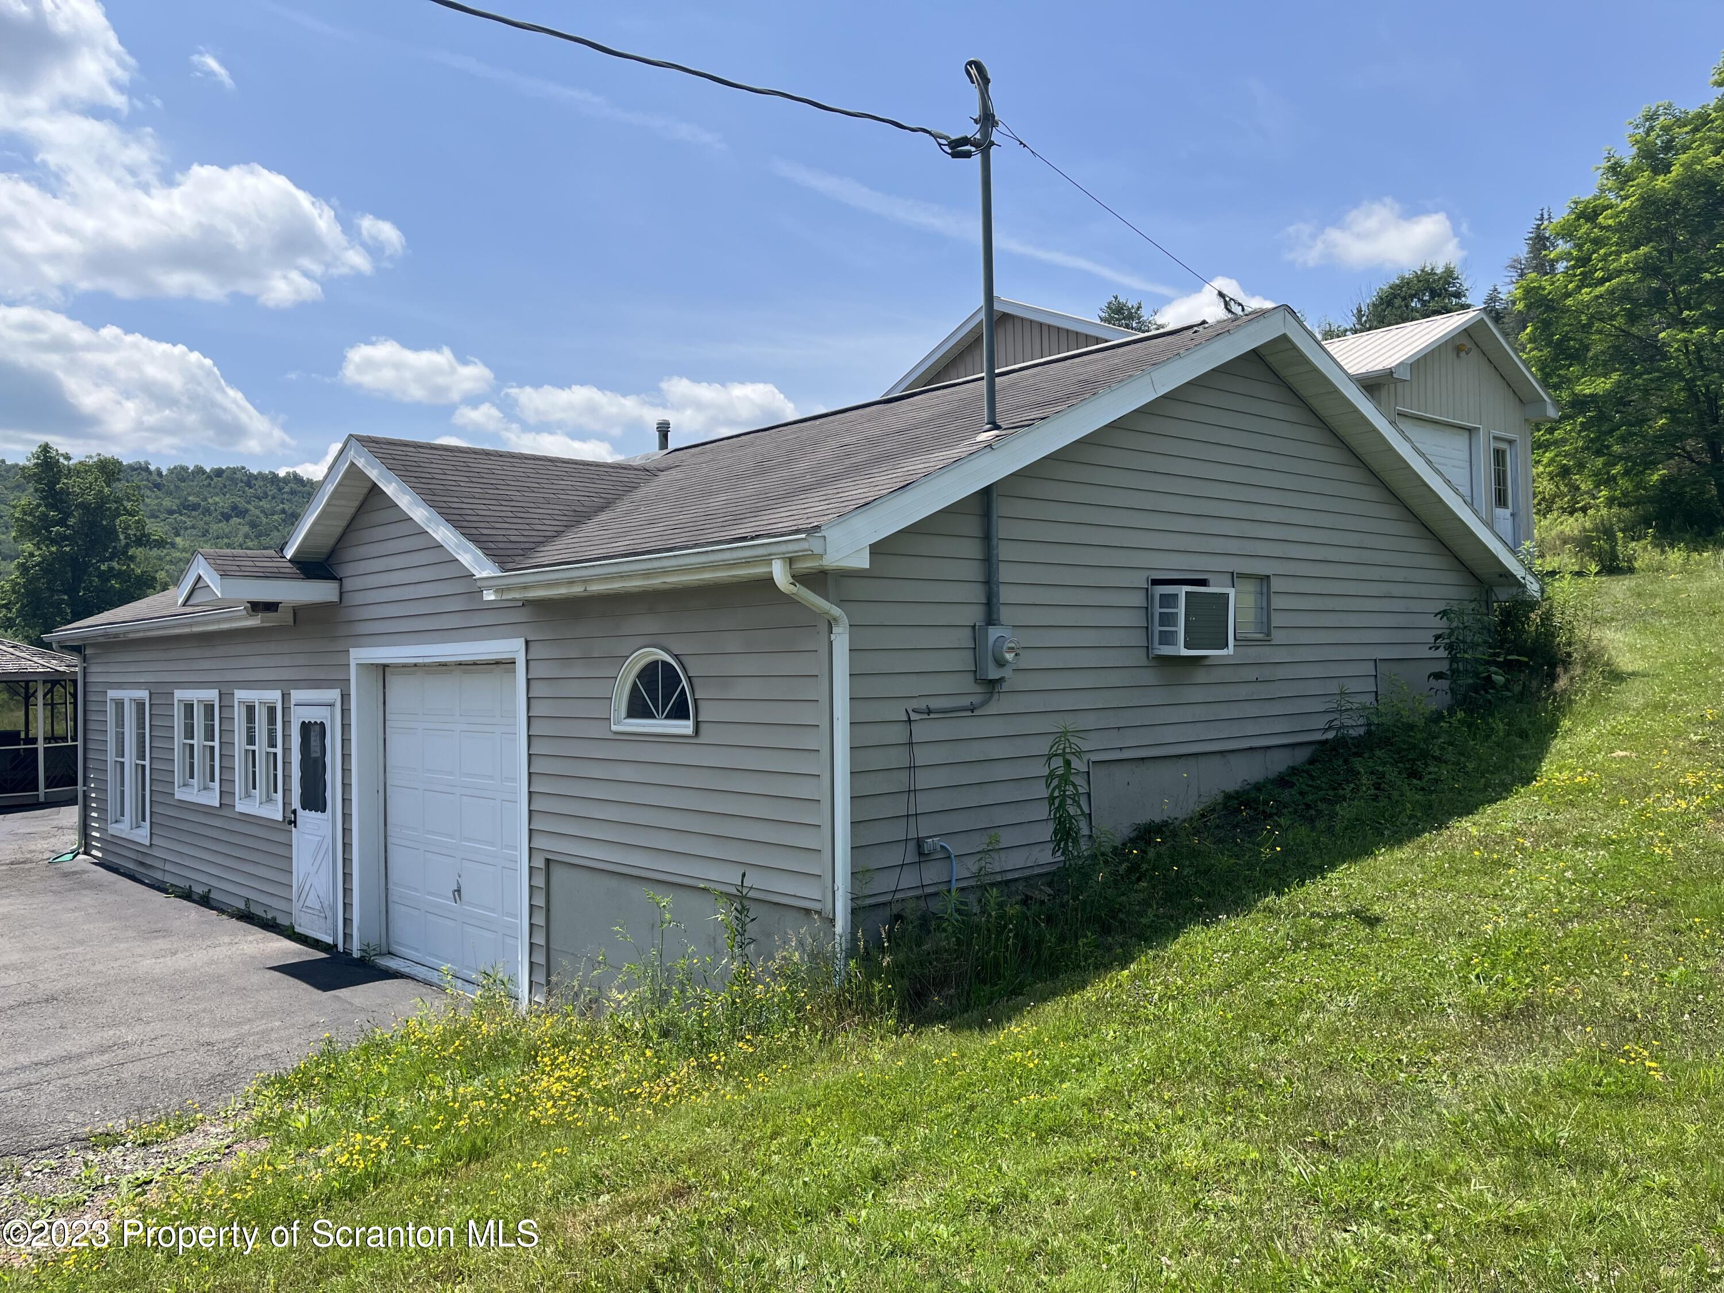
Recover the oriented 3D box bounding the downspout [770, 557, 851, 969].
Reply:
[{"bbox_3d":[-0.235,0.605,6.432,0.417,2.081,0.080,0,-1,-42],"label":"downspout"}]

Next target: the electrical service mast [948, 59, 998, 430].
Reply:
[{"bbox_3d":[0.642,-2.268,7.282,0.300,2.105,0.160,-1,-1,-34],"label":"electrical service mast"}]

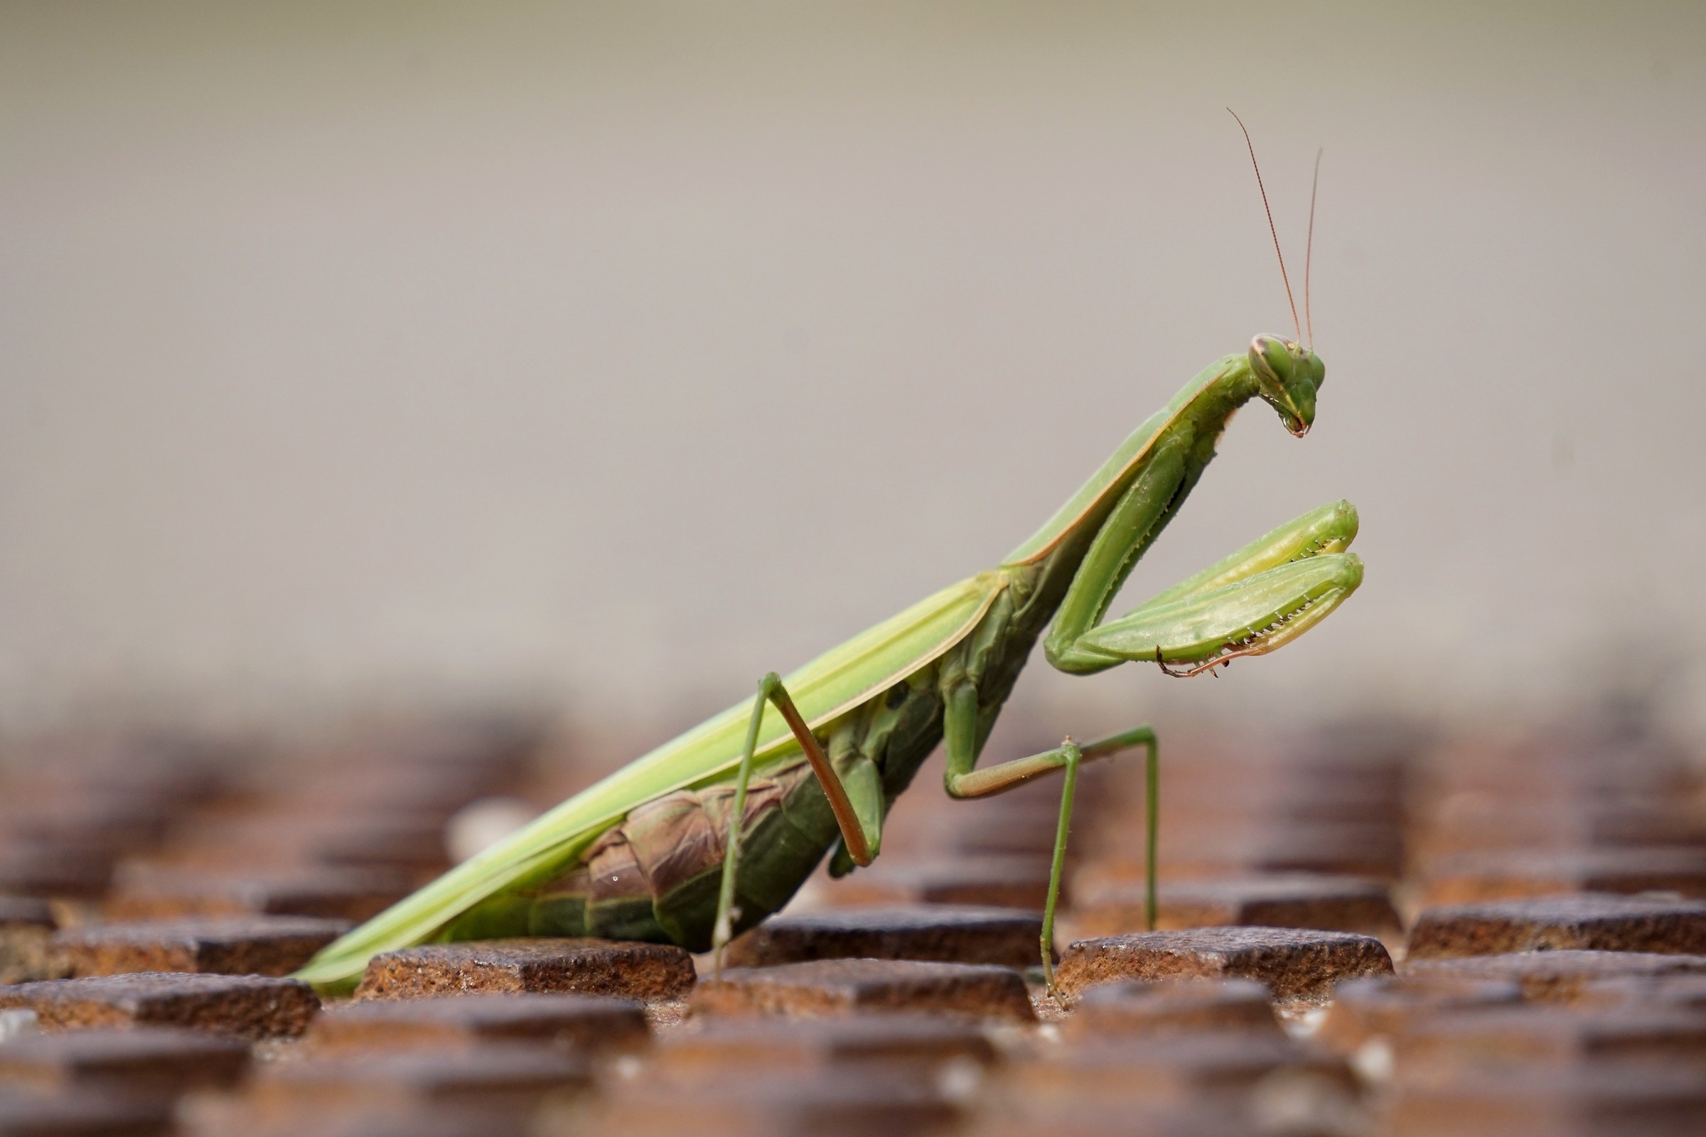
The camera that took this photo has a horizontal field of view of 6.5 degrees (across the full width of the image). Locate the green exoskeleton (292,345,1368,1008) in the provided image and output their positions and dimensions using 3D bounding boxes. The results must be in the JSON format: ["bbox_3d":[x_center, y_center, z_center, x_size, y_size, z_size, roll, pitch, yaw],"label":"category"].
[{"bbox_3d":[-0.001,0.006,0.920,0.067,0.040,0.029,1,6,11],"label":"green exoskeleton"}]

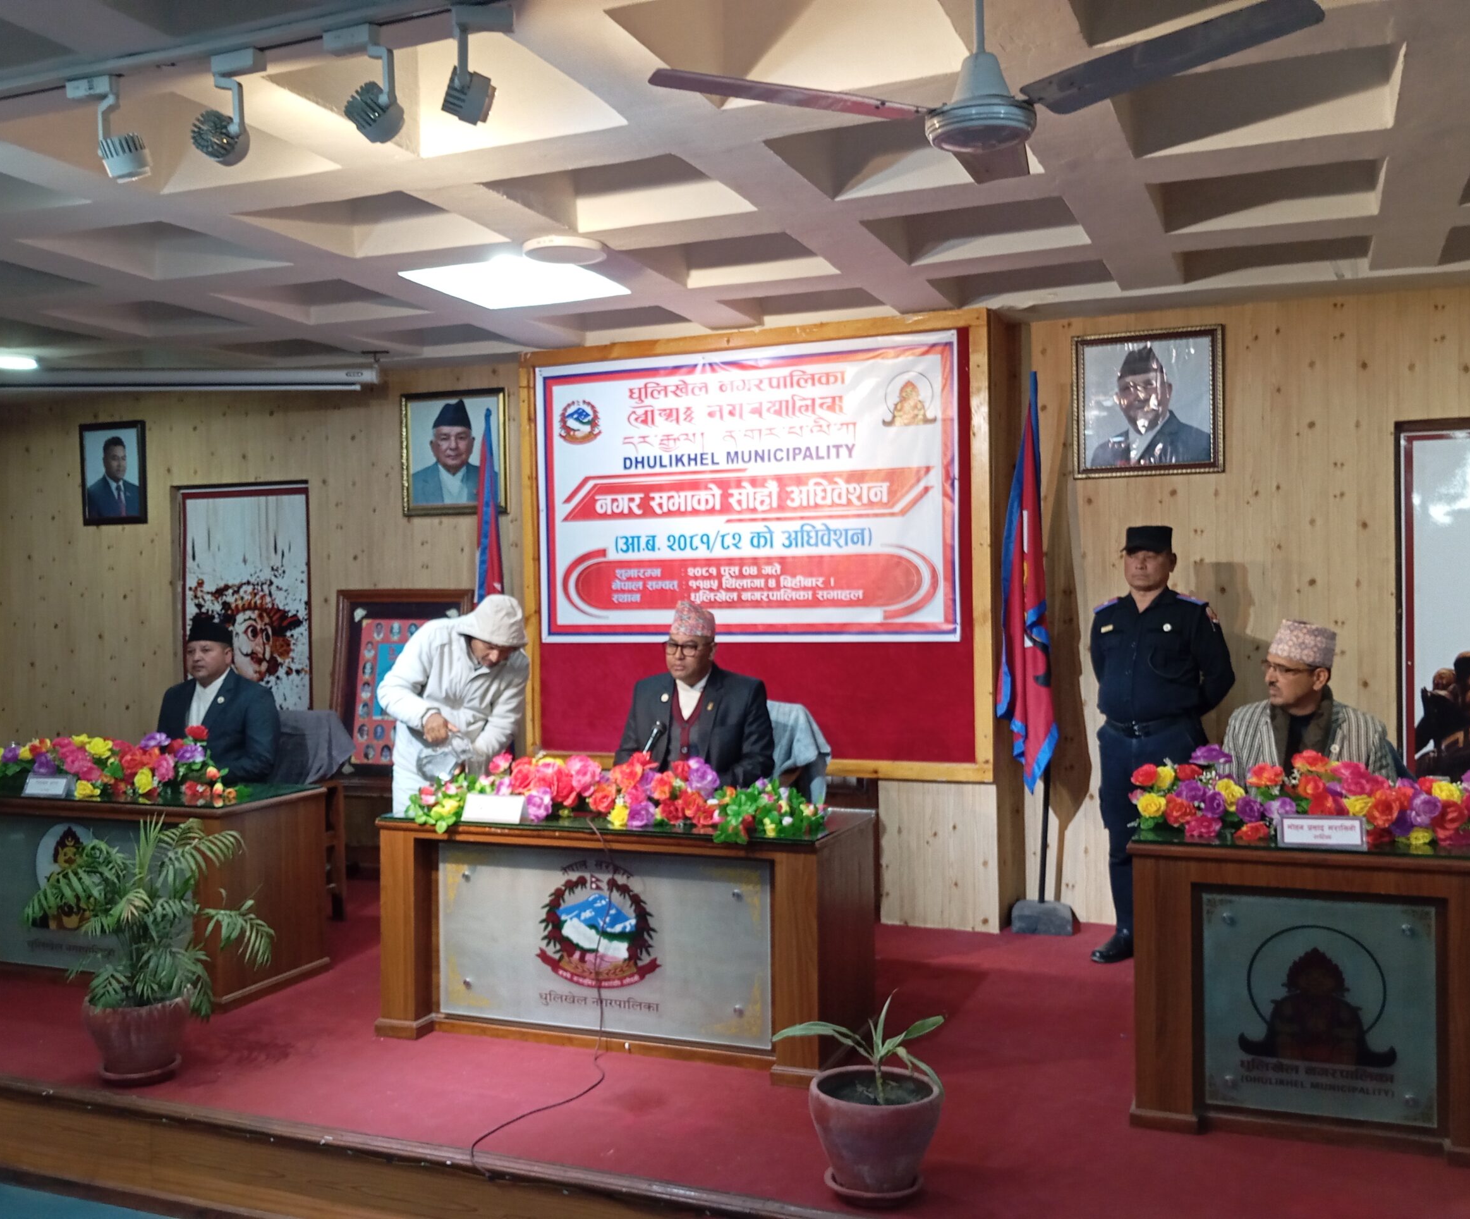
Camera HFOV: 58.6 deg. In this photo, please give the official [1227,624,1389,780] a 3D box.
[{"bbox_3d":[1.771,0.708,4.029,0.560,1.360,0.720,-1,0,27],"label":"official"}]

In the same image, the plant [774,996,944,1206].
[{"bbox_3d":[0.297,1.177,3.195,0.412,0.480,0.363,-1,0,6],"label":"plant"}]

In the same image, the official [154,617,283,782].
[{"bbox_3d":[-2.252,0.738,5.520,0.570,1.420,0.720,-1,0,20],"label":"official"}]

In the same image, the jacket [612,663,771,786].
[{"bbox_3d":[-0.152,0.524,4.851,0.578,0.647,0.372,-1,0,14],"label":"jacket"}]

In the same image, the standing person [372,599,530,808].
[{"bbox_3d":[-1.164,0.692,5.234,0.580,1.480,0.580,-1,0,-35],"label":"standing person"}]

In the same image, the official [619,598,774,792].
[{"bbox_3d":[-0.174,0.692,4.739,0.600,1.450,0.720,-1,0,20],"label":"official"}]

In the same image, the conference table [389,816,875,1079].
[{"bbox_3d":[-0.369,1.062,4.411,1.568,0.735,0.617,-1,0,22],"label":"conference table"}]

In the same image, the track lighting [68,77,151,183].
[{"bbox_3d":[-1.402,-1.065,2.940,0.140,0.220,0.140,-1,0,37],"label":"track lighting"}]

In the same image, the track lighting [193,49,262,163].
[{"bbox_3d":[-1.146,-1.121,2.937,0.135,0.235,0.135,-1,0,9],"label":"track lighting"}]

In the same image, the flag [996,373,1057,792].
[{"bbox_3d":[1.271,-0.133,5.650,0.250,1.780,0.200,-1,0,20],"label":"flag"}]

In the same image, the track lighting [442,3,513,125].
[{"bbox_3d":[-0.546,-1.130,2.714,0.140,0.230,0.120,-1,0,-19],"label":"track lighting"}]

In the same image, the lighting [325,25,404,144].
[{"bbox_3d":[-0.766,-1.075,2.705,0.140,0.230,0.140,-1,0,37],"label":"lighting"}]

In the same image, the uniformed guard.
[{"bbox_3d":[1.722,0.528,5.321,0.549,1.735,0.372,-1,0,30],"label":"uniformed guard"}]

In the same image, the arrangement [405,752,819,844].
[{"bbox_3d":[-0.414,0.590,4.241,1.460,0.210,0.260,-1,0,20],"label":"arrangement"}]

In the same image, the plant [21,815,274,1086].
[{"bbox_3d":[-1.830,1.051,4.087,0.764,0.794,0.666,-1,0,-24],"label":"plant"}]

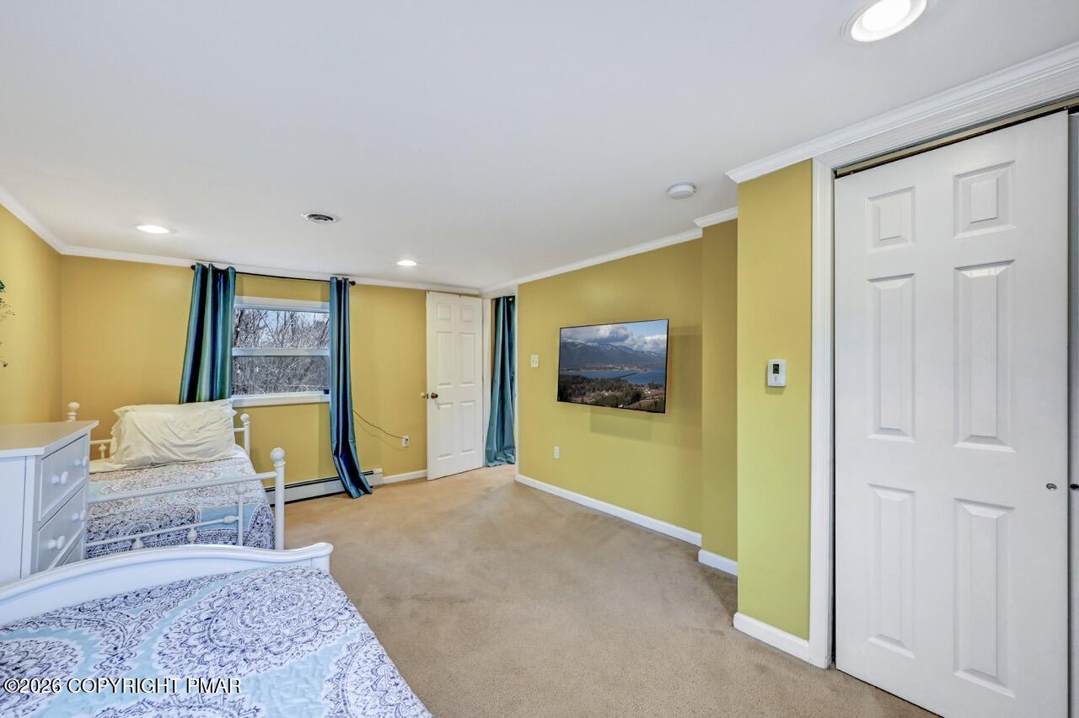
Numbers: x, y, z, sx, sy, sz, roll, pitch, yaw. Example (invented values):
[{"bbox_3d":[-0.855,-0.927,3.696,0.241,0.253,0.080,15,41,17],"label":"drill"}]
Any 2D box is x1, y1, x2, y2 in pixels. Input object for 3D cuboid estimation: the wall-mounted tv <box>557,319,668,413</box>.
[{"bbox_3d":[0.556,0.057,3.454,0.060,0.680,1.180,0,0,-38],"label":"wall-mounted tv"}]

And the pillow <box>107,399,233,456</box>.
[{"bbox_3d":[-2.790,0.555,3.209,0.690,0.400,0.190,0,-15,-38],"label":"pillow"}]

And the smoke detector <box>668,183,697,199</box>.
[{"bbox_3d":[0.750,-0.885,2.207,0.145,0.040,0.145,0,0,0],"label":"smoke detector"}]

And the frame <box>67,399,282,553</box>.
[{"bbox_3d":[-2.382,0.816,2.638,1.090,1.010,1.940,0,0,-38],"label":"frame"}]

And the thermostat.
[{"bbox_3d":[1.061,0.064,1.870,0.028,0.121,0.074,0,0,-38],"label":"thermostat"}]

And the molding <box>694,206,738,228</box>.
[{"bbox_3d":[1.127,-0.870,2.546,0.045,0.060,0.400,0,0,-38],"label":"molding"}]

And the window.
[{"bbox_3d":[-2.412,-0.063,3.969,0.870,0.985,0.100,0,0,-38],"label":"window"}]

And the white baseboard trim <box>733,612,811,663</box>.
[{"bbox_3d":[1.040,1.251,1.900,0.017,0.088,0.330,0,0,-38],"label":"white baseboard trim"}]

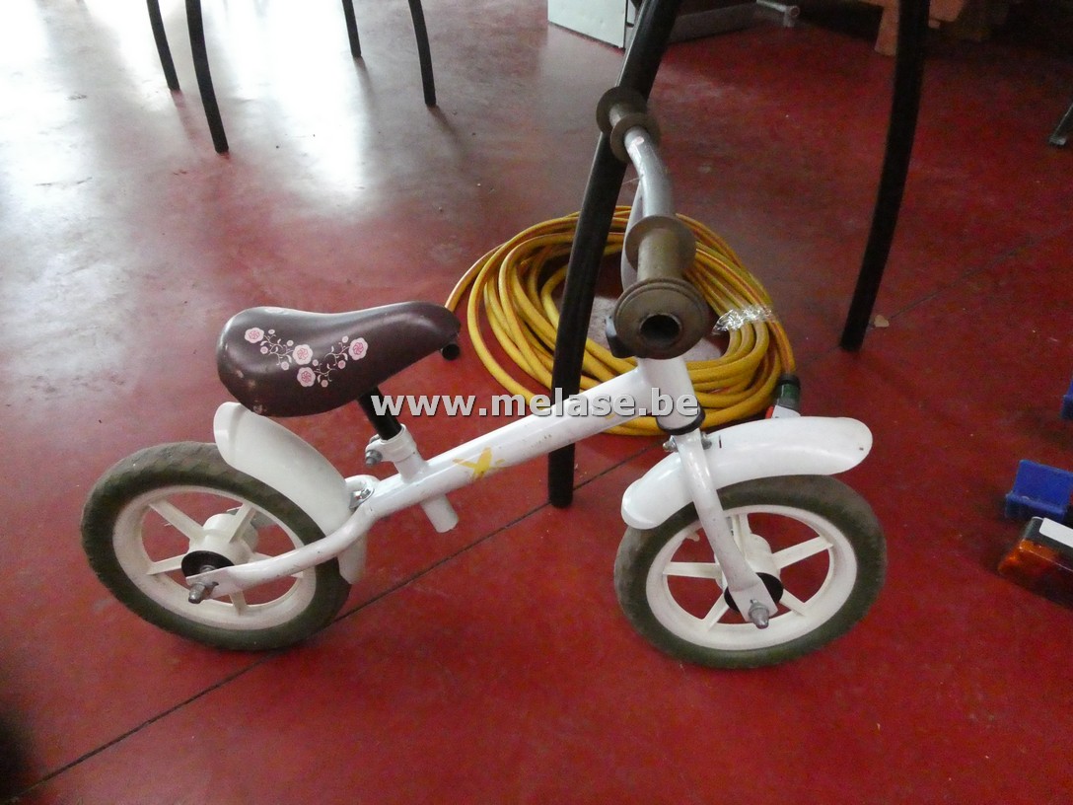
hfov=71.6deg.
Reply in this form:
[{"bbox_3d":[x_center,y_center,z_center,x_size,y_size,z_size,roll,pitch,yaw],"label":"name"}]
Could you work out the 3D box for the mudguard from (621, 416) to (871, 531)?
[{"bbox_3d":[0.203,0.066,0.734,0.235,0.113,0.074,1,33,-1],"label":"mudguard"}]

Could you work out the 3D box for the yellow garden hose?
[{"bbox_3d":[0.145,-0.211,1.427,0.640,0.080,0.740,1,41,0],"label":"yellow garden hose"}]

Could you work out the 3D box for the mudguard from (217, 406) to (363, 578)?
[{"bbox_3d":[-0.243,0.095,0.762,0.126,0.211,0.078,3,34,2],"label":"mudguard"}]

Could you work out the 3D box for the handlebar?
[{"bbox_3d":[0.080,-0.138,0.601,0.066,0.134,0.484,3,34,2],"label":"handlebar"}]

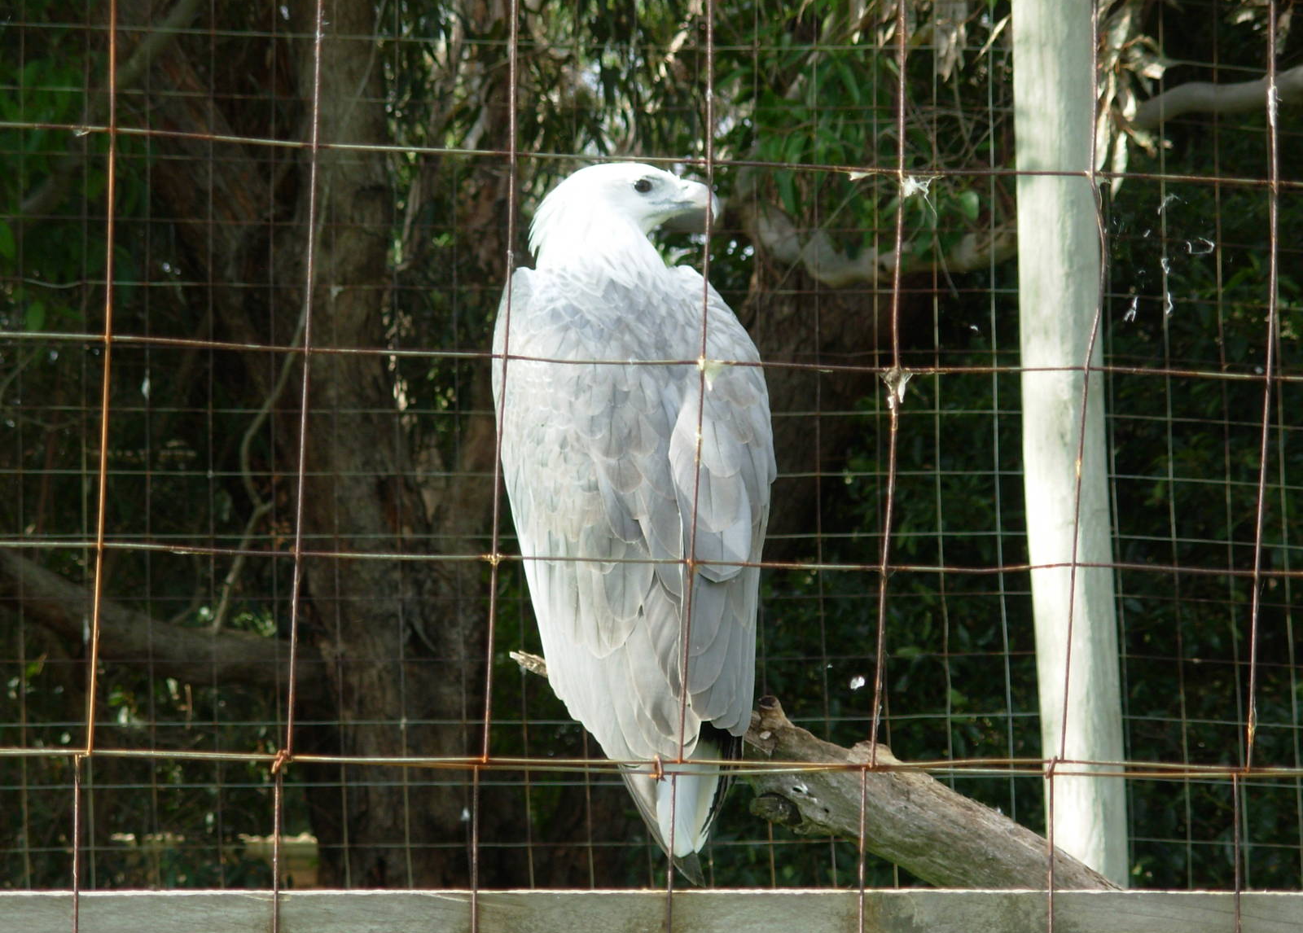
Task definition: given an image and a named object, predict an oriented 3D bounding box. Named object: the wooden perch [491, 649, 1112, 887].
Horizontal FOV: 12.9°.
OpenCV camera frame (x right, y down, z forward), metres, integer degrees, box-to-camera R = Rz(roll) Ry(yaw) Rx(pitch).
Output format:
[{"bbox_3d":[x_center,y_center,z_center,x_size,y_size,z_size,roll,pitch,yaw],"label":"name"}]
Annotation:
[{"bbox_3d":[0.165,0.305,5.600,0.670,0.135,0.180,25,-2,0],"label":"wooden perch"}]

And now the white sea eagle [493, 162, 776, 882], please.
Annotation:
[{"bbox_3d":[-0.016,0.054,5.600,0.265,0.690,0.300,1,-2,-13],"label":"white sea eagle"}]

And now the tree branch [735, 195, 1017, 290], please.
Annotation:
[{"bbox_3d":[0.343,-0.341,8.800,0.450,0.150,0.180,0,-2,0],"label":"tree branch"}]

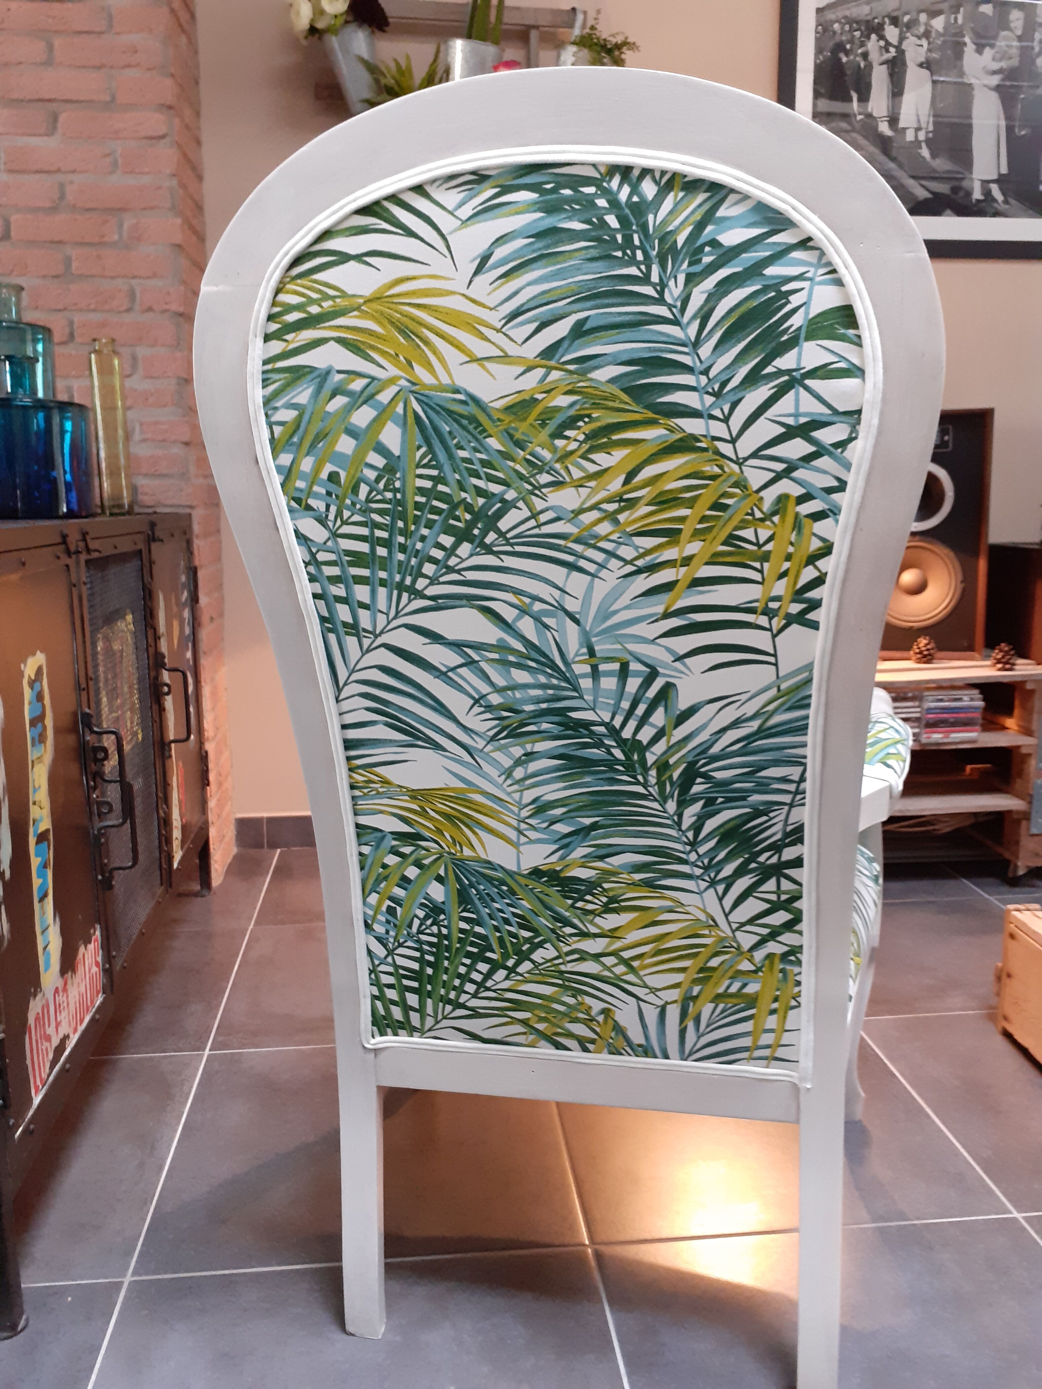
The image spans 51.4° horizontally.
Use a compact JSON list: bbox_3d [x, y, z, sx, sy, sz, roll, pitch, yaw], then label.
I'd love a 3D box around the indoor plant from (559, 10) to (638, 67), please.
[{"bbox_3d":[0.163,-1.334,2.271,0.171,0.178,0.150,-1,10,-6],"label":"indoor plant"}]

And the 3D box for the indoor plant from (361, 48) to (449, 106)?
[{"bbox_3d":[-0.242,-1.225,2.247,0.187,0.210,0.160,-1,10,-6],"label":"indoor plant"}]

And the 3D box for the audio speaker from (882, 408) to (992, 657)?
[{"bbox_3d":[0.914,-0.374,2.540,0.298,0.552,0.240,2,10,11],"label":"audio speaker"}]

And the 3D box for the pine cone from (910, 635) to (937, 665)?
[{"bbox_3d":[0.895,-0.101,2.407,0.054,0.061,0.054,-1,10,-6],"label":"pine cone"}]

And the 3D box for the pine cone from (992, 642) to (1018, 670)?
[{"bbox_3d":[1.040,-0.085,2.327,0.054,0.057,0.054,-1,10,-6],"label":"pine cone"}]

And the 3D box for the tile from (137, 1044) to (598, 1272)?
[{"bbox_3d":[-0.196,0.584,1.426,0.503,0.010,0.493,-1,10,-6],"label":"tile"}]

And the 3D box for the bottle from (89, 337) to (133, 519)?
[{"bbox_3d":[-0.727,-0.475,1.937,0.056,0.307,0.056,-1,10,-6],"label":"bottle"}]

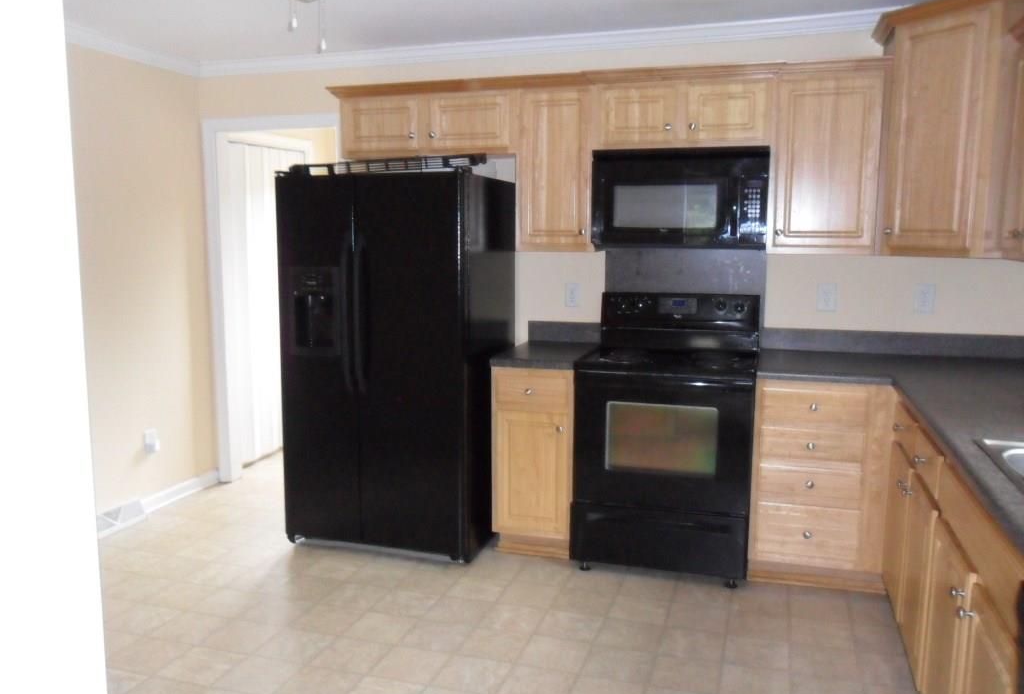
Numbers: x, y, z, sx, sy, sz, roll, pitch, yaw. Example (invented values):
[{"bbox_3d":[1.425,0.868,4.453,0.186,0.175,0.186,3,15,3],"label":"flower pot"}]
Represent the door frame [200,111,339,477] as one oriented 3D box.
[{"bbox_3d":[-1.305,-0.231,4.620,0.915,2.130,0.130,2,8,17],"label":"door frame"}]

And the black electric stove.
[{"bbox_3d":[0.707,0.377,3.636,0.761,1.171,0.648,2,8,17],"label":"black electric stove"}]

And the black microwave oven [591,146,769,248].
[{"bbox_3d":[0.780,-0.667,3.666,0.757,0.437,0.395,2,8,17],"label":"black microwave oven"}]

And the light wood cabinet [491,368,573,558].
[{"bbox_3d":[0.177,0.493,3.858,0.372,0.880,0.628,2,8,17],"label":"light wood cabinet"}]

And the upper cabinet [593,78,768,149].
[{"bbox_3d":[0.770,-1.041,3.621,0.776,0.307,0.327,2,8,17],"label":"upper cabinet"}]

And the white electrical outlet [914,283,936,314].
[{"bbox_3d":[1.861,-0.213,3.595,0.086,0.129,0.014,2,8,17],"label":"white electrical outlet"}]

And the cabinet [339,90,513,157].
[{"bbox_3d":[-0.369,-1.085,3.965,0.905,0.305,0.327,2,8,17],"label":"cabinet"}]

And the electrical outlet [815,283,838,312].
[{"bbox_3d":[1.457,-0.227,3.688,0.077,0.118,0.010,2,9,18],"label":"electrical outlet"}]

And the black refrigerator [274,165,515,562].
[{"bbox_3d":[-0.529,0.047,3.893,0.904,1.754,0.794,2,8,17],"label":"black refrigerator"}]

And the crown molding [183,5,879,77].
[{"bbox_3d":[0.048,-1.487,3.952,3.805,0.075,0.070,2,8,17],"label":"crown molding"}]

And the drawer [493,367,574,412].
[{"bbox_3d":[0.156,0.168,3.735,0.353,0.190,0.480,2,8,17],"label":"drawer"}]

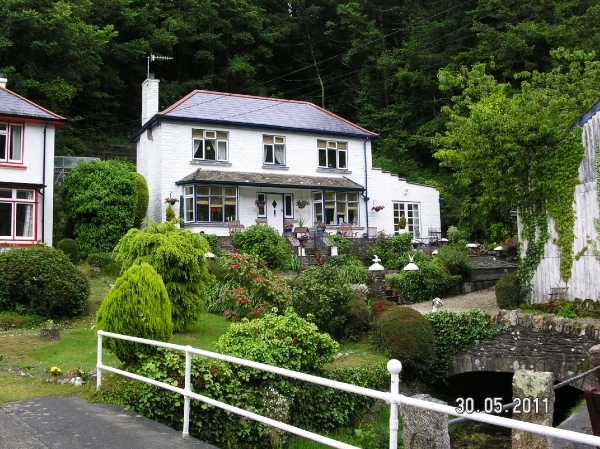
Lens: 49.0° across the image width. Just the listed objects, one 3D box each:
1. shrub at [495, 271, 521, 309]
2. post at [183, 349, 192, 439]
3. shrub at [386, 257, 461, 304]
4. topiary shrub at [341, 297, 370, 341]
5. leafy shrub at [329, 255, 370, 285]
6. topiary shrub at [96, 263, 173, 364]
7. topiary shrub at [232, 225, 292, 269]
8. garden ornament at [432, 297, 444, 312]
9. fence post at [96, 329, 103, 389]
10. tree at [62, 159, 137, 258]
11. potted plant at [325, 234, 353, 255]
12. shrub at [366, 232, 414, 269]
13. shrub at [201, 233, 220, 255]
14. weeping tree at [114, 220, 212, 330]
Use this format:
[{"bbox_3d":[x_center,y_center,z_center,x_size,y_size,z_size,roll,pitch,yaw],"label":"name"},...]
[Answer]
[{"bbox_3d":[5.518,1.742,17.500,0.750,1.050,0.750,0,-3,0],"label":"shrub"},{"bbox_3d":[-1.222,1.825,7.150,0.072,0.990,0.072,-1,-5,0],"label":"post"},{"bbox_3d":[3.903,1.738,20.800,2.300,1.450,1.500,1,-3,-25],"label":"shrub"},{"bbox_3d":[1.143,1.971,13.800,0.692,0.923,0.692,-1,-5,0],"label":"topiary shrub"},{"bbox_3d":[1.727,1.539,22.500,1.368,1.077,1.231,-1,-5,0],"label":"leafy shrub"},{"bbox_3d":[-2.917,1.569,11.600,1.340,1.834,1.340,-1,-5,0],"label":"topiary shrub"},{"bbox_3d":[-1.492,0.891,25.500,2.247,1.782,2.135,-1,-5,0],"label":"topiary shrub"},{"bbox_3d":[3.472,2.056,16.500,0.260,0.450,0.320,3,-4,-45],"label":"garden ornament"},{"bbox_3d":[-2.620,1.784,8.600,0.070,0.880,0.070,1,-3,-25],"label":"fence post"},{"bbox_3d":[-7.769,-0.620,25.500,2.867,3.875,2.724,-1,-5,0],"label":"tree"},{"bbox_3d":[1.681,0.851,28.000,1.106,0.893,0.996,-1,-5,0],"label":"potted plant"},{"bbox_3d":[3.740,1.086,27.500,1.900,1.500,1.600,0,-3,0],"label":"shrub"},{"bbox_3d":[-3.604,0.765,26.500,0.886,0.886,0.797,-1,-5,0],"label":"shrub"},{"bbox_3d":[-2.904,1.096,14.000,2.050,2.350,2.000,-1,-5,0],"label":"weeping tree"}]

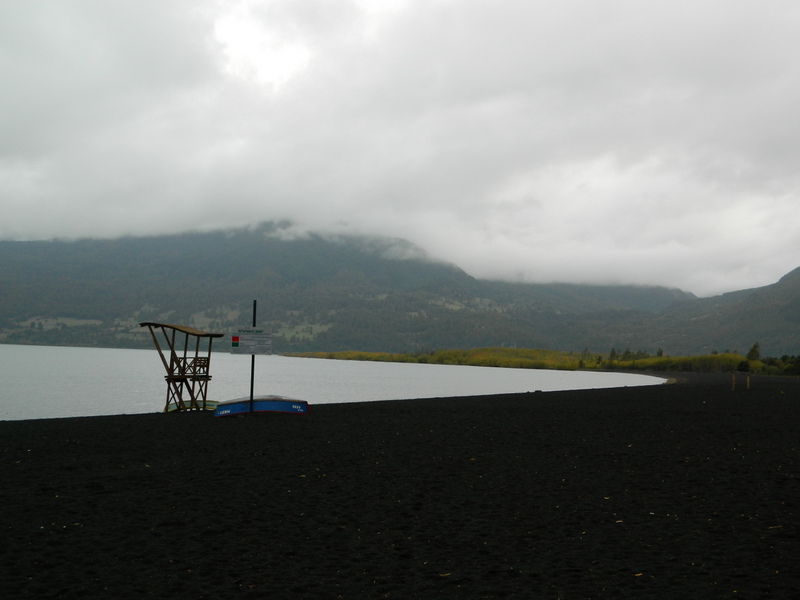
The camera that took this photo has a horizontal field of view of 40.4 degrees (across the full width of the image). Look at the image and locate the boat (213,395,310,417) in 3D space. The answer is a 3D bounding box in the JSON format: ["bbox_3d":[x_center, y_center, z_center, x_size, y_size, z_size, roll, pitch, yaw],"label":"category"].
[{"bbox_3d":[-5.840,4.419,45.413,3.920,0.850,1.450,0,-2,-20],"label":"boat"}]

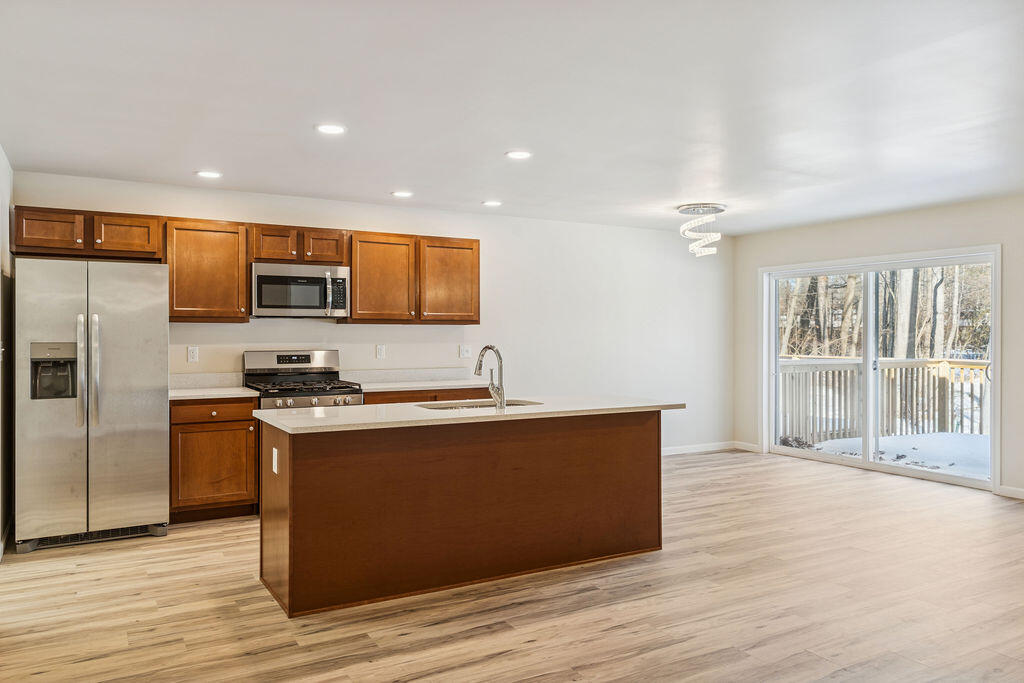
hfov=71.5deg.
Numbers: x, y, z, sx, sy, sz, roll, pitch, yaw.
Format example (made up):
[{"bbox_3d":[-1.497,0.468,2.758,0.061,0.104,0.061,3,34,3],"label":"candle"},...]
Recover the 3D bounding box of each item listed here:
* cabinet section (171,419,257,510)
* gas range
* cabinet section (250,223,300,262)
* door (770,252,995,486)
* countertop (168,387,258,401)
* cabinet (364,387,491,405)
[{"bbox_3d":[-2.253,0.859,5.315,0.568,0.625,0.607,0,0,-29],"label":"cabinet section"},{"bbox_3d":[-1.644,0.682,5.602,0.757,1.190,0.685,0,0,-30],"label":"gas range"},{"bbox_3d":[-1.914,-0.765,5.670,0.345,0.242,0.319,0,0,-29],"label":"cabinet section"},{"bbox_3d":[3.538,0.251,7.076,0.100,2.045,2.420,0,0,-30],"label":"door"},{"bbox_3d":[-2.257,0.385,5.307,0.595,0.032,0.638,0,0,-30],"label":"countertop"},{"bbox_3d":[-0.817,0.837,6.148,1.207,0.877,0.608,0,0,-30],"label":"cabinet"}]

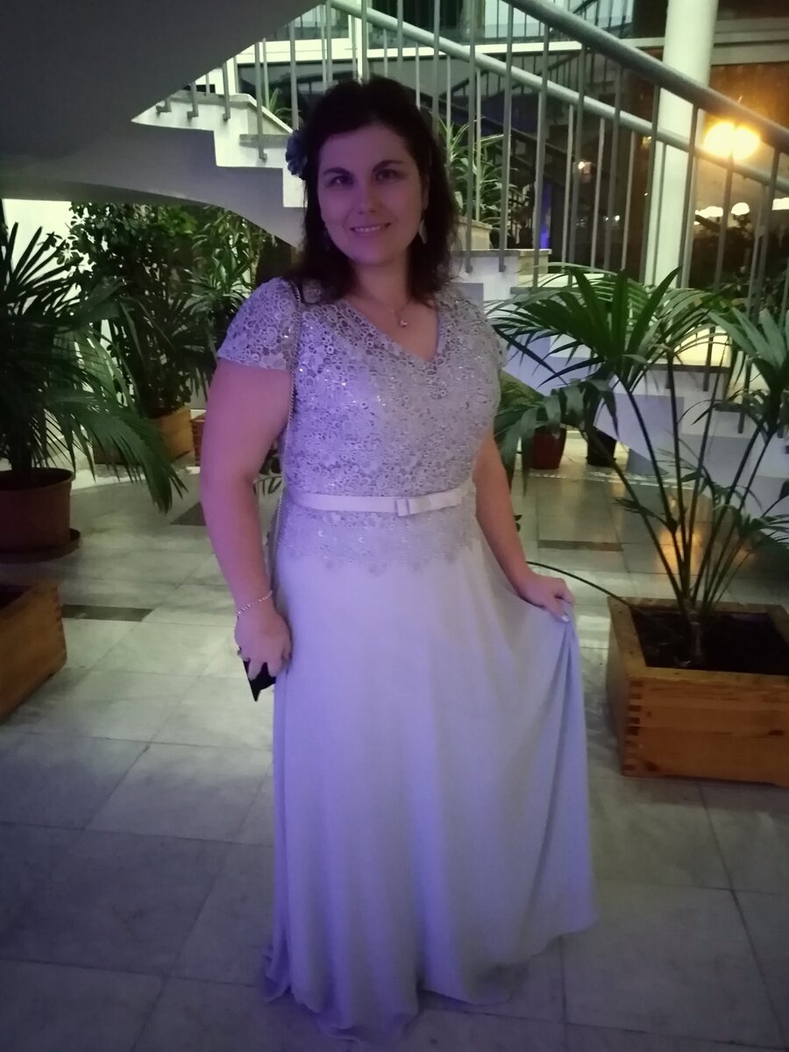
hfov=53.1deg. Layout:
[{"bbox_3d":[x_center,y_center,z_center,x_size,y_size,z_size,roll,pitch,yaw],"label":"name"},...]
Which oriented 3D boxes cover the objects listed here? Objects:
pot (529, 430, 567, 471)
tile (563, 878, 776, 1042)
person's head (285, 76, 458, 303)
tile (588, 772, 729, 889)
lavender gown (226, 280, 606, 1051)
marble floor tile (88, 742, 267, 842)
[{"bbox_3d":[1.053,-0.532,5.449,0.260,0.280,0.260,-1,19,0],"label":"pot"},{"bbox_3d":[0.554,0.900,1.671,0.400,0.014,0.400,2,19,8],"label":"tile"},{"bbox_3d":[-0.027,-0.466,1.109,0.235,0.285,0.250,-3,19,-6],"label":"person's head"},{"bbox_3d":[0.610,0.773,2.046,0.400,0.014,0.400,2,19,8],"label":"tile"},{"bbox_3d":[0.053,0.239,1.489,0.700,1.370,0.450,-9,20,-22],"label":"lavender gown"},{"bbox_3d":[-0.578,0.736,2.210,0.400,0.014,0.400,2,19,8],"label":"marble floor tile"}]

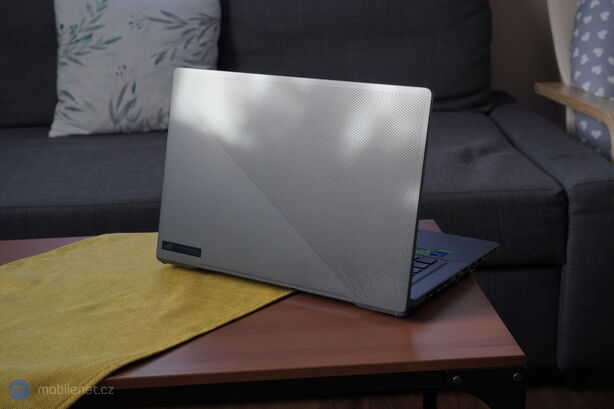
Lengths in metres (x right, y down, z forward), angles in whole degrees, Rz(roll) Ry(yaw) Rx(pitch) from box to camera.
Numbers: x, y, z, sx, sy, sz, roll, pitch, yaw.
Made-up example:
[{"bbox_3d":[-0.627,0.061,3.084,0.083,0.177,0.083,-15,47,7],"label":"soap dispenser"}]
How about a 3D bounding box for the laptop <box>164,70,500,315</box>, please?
[{"bbox_3d":[0.025,-0.048,1.091,0.355,0.236,0.247,9,19,33],"label":"laptop"}]

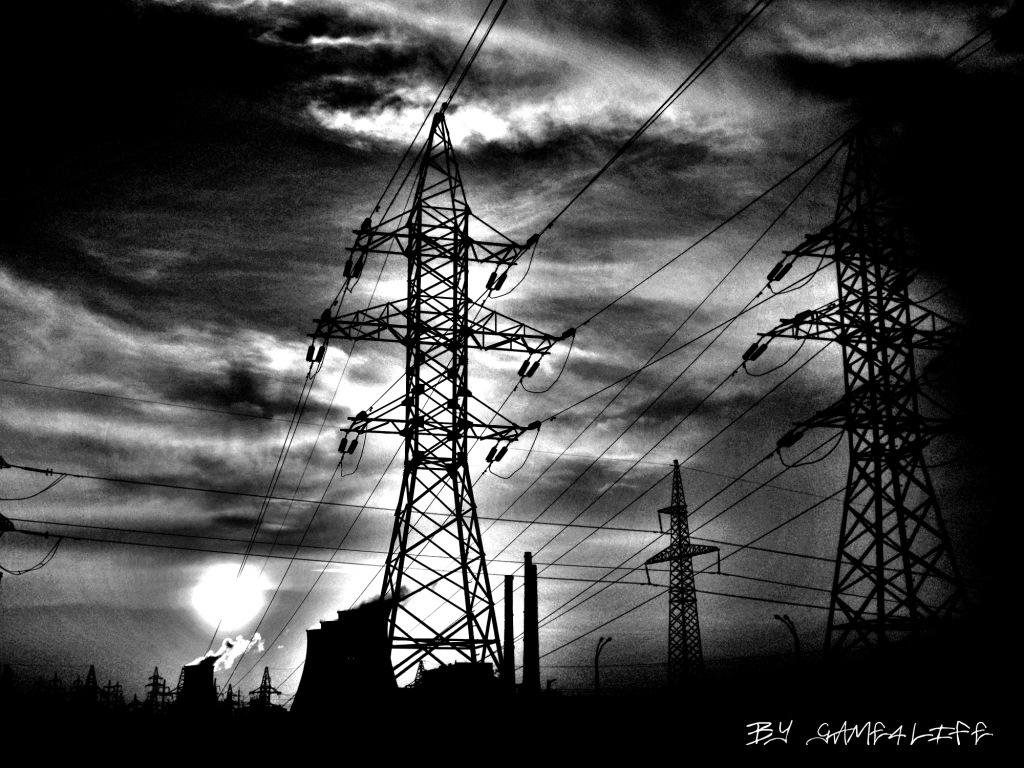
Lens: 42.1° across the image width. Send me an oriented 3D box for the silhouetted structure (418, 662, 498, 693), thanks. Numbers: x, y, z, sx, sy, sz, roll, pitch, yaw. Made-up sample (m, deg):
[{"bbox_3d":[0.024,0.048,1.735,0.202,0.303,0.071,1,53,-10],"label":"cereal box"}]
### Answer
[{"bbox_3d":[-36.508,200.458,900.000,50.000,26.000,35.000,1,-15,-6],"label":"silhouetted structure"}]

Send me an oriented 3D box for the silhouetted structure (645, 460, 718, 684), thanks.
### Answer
[{"bbox_3d":[25.514,30.754,198.823,4.600,39.000,16.000,10,-18,-34],"label":"silhouetted structure"}]

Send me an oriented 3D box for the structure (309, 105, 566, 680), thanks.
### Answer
[{"bbox_3d":[-3.146,0.049,55.576,10.700,25.000,4.900,4,-16,-15],"label":"structure"}]

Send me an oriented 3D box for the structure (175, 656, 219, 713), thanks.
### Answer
[{"bbox_3d":[-376.803,363.582,1600.000,46.000,66.000,46.000,0,-15,0],"label":"structure"}]

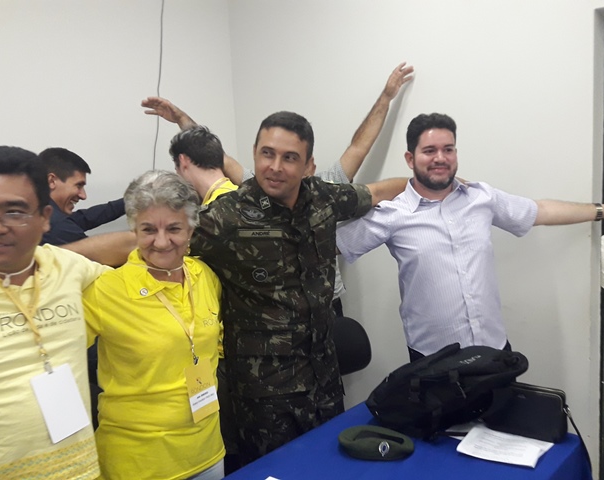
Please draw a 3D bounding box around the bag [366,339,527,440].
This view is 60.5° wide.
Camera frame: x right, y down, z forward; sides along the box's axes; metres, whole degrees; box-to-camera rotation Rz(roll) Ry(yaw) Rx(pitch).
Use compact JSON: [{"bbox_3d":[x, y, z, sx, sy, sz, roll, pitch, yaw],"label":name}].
[{"bbox_3d":[0.430,0.432,1.540,0.450,0.180,0.250,-11,7,-11],"label":"bag"}]

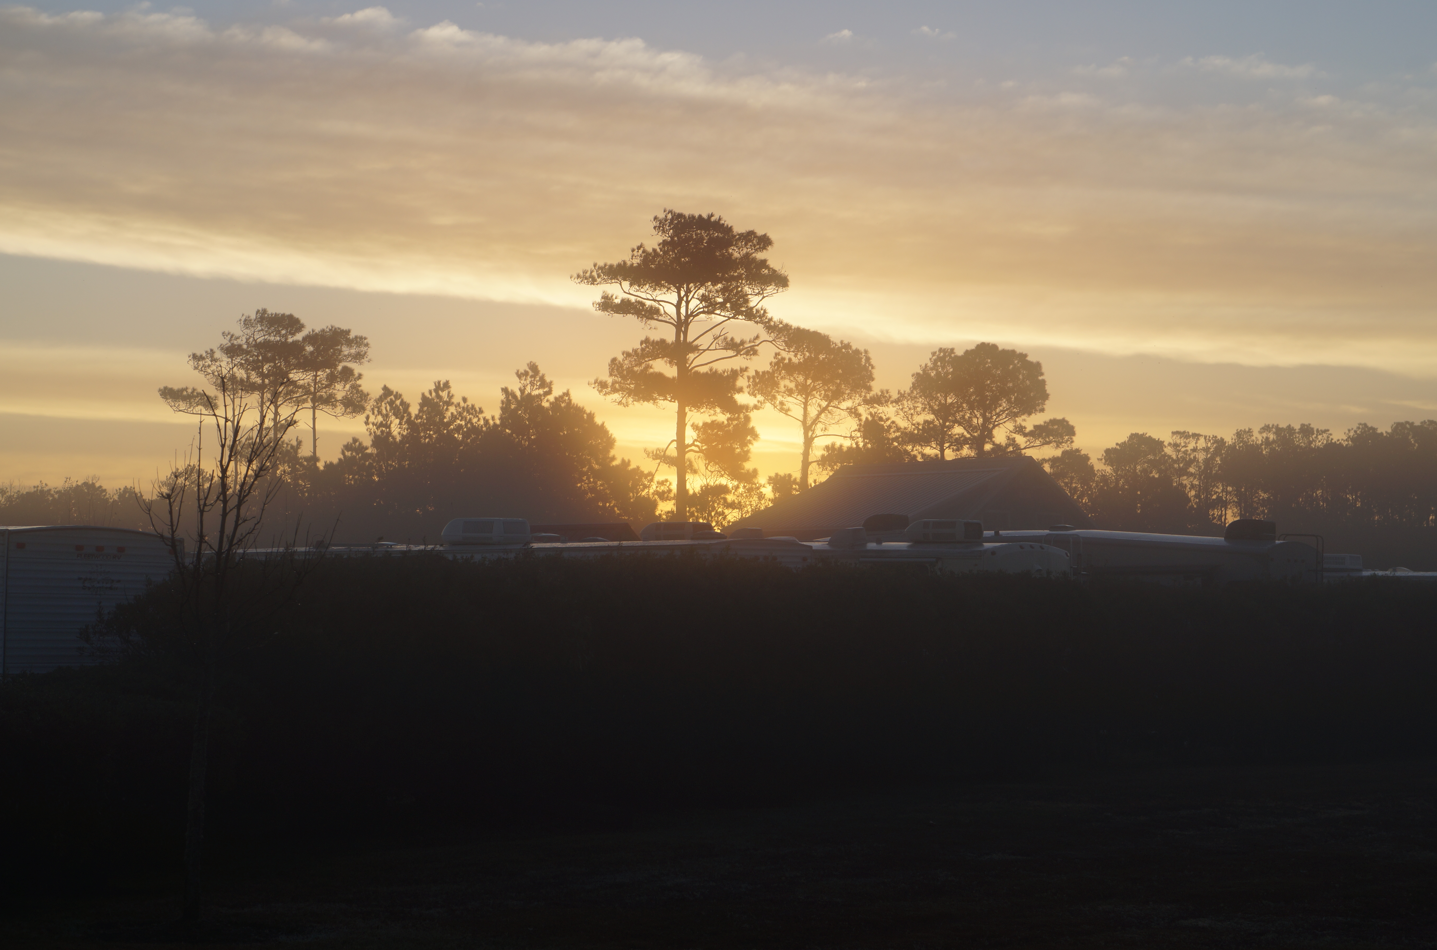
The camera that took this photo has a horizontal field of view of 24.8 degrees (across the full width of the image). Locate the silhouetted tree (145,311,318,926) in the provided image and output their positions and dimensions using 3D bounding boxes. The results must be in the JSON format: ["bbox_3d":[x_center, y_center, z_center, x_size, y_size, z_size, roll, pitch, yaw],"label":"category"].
[{"bbox_3d":[-3.488,1.060,23.500,1.300,4.300,1.250,0,-1,0],"label":"silhouetted tree"}]

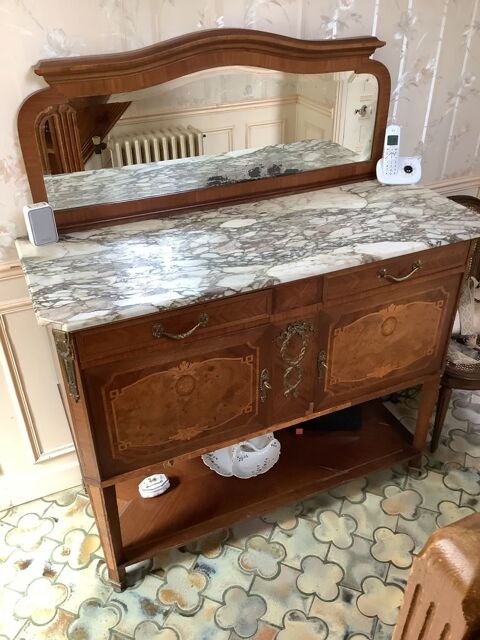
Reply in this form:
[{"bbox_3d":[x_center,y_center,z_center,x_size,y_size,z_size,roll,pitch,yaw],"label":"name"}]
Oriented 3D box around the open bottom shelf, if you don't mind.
[{"bbox_3d":[0.066,0.459,1.926,1.050,0.045,0.410,-14,35,-20],"label":"open bottom shelf"}]

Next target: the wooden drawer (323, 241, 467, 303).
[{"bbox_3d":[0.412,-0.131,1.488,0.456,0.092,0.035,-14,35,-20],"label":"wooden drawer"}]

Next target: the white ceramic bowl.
[{"bbox_3d":[0.005,0.428,1.855,0.230,0.090,0.230,-14,35,-20],"label":"white ceramic bowl"}]

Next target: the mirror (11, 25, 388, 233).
[{"bbox_3d":[-0.032,-0.527,1.536,1.050,0.452,0.060,-14,35,-20],"label":"mirror"}]

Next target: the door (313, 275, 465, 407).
[{"bbox_3d":[0.411,0.063,1.612,0.454,0.336,0.030,-14,35,-20],"label":"door"}]

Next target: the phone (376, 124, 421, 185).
[{"bbox_3d":[0.489,-0.512,1.765,0.130,0.170,0.085,-3,32,-3],"label":"phone"}]

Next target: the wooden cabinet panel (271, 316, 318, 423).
[{"bbox_3d":[0.140,0.129,1.508,0.142,0.338,0.030,-14,35,-20],"label":"wooden cabinet panel"}]

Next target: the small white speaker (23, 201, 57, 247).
[{"bbox_3d":[-0.492,-0.237,1.422,0.059,0.091,0.040,-20,37,-27],"label":"small white speaker"}]

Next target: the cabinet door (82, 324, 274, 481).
[{"bbox_3d":[-0.133,0.197,1.410,0.456,0.336,0.030,-14,35,-20],"label":"cabinet door"}]

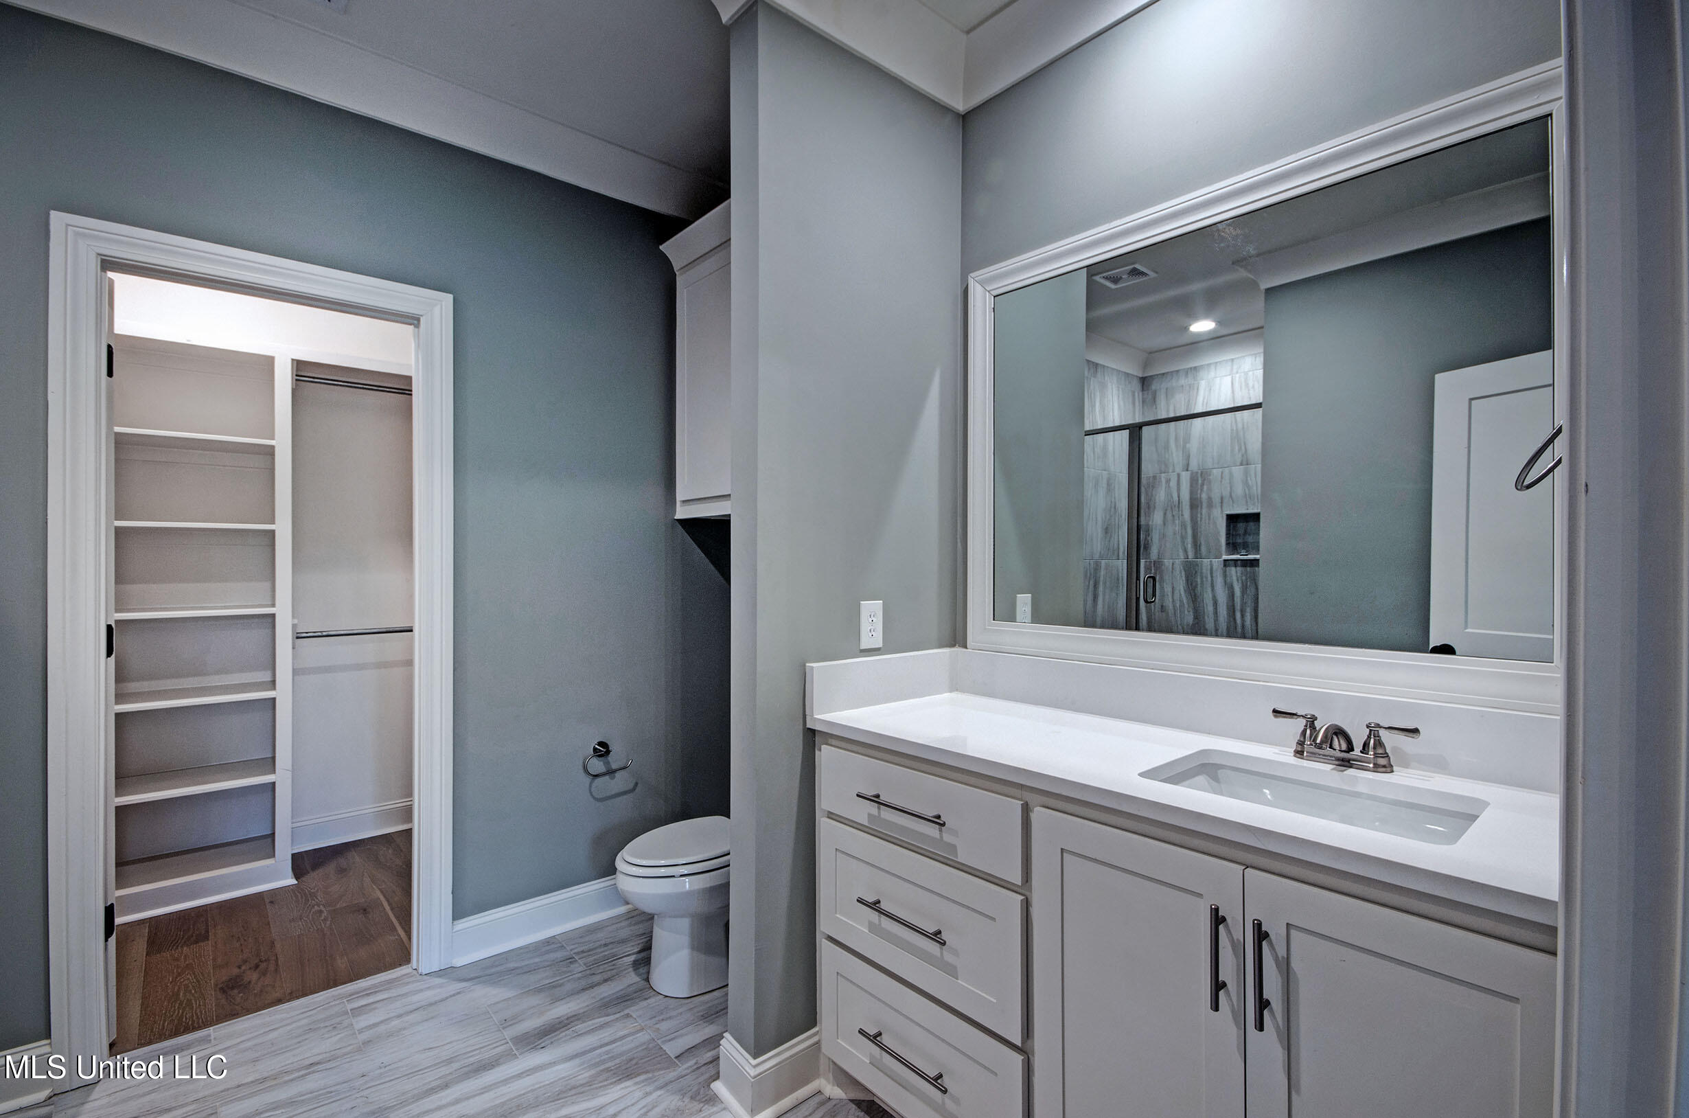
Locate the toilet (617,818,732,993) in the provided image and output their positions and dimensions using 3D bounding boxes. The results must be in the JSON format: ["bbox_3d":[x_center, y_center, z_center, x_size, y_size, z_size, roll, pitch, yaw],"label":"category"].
[{"bbox_3d":[-0.393,0.930,2.274,0.740,0.740,0.430,0,0,-41],"label":"toilet"}]

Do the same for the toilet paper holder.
[{"bbox_3d":[-0.858,0.729,2.559,0.180,0.118,0.080,0,0,-40],"label":"toilet paper holder"}]

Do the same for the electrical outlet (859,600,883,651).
[{"bbox_3d":[0.079,0.176,1.845,0.079,0.124,0.010,0,0,-40],"label":"electrical outlet"}]

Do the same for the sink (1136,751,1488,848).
[{"bbox_3d":[0.758,0.455,1.166,0.280,0.150,0.450,0,0,-43],"label":"sink"}]

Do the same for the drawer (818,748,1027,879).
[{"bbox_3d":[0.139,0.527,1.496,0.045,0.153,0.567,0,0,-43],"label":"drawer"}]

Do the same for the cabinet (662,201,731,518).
[{"bbox_3d":[-0.242,-0.690,2.480,0.330,1.065,1.040,0,0,-41],"label":"cabinet"}]

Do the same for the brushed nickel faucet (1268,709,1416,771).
[{"bbox_3d":[0.884,0.338,1.272,0.175,0.090,0.227,0,0,-43],"label":"brushed nickel faucet"}]

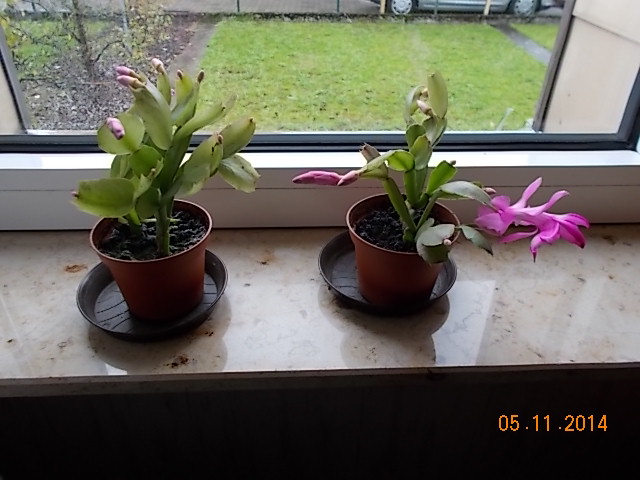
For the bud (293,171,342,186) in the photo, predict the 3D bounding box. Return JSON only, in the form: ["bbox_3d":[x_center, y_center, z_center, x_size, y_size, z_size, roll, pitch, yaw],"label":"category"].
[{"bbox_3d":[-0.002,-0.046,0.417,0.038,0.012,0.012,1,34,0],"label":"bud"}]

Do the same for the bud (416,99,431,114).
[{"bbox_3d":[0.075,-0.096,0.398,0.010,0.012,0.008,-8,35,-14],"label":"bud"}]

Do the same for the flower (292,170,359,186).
[{"bbox_3d":[0.004,-0.046,0.417,0.051,0.014,0.015,1,34,0],"label":"flower"}]

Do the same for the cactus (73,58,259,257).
[{"bbox_3d":[-0.112,-0.052,0.387,0.131,0.143,0.093,1,34,0],"label":"cactus"}]

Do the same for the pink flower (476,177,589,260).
[{"bbox_3d":[0.165,-0.017,0.429,0.087,0.061,0.052,1,34,0],"label":"pink flower"}]

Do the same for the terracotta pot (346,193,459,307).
[{"bbox_3d":[0.067,0.013,0.466,0.091,0.069,0.091,1,34,0],"label":"terracotta pot"}]

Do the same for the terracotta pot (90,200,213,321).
[{"bbox_3d":[-0.130,0.019,0.450,0.091,0.069,0.091,1,34,-1],"label":"terracotta pot"}]

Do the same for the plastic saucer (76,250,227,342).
[{"bbox_3d":[-0.136,0.044,0.462,0.119,0.018,0.119,1,34,-1],"label":"plastic saucer"}]

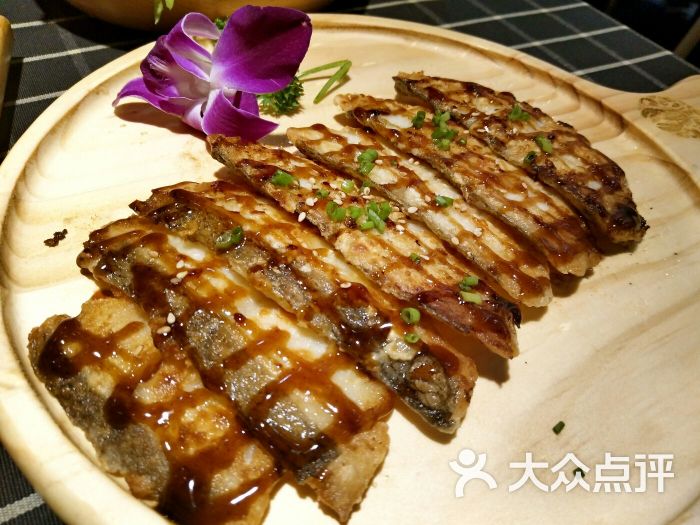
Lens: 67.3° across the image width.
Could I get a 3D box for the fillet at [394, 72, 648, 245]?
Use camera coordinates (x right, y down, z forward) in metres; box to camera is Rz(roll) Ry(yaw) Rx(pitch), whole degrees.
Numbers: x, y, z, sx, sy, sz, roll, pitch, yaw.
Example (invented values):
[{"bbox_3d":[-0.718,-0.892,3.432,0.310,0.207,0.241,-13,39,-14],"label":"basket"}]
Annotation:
[{"bbox_3d":[0.068,-0.050,0.211,0.115,0.017,0.041,39,54,22],"label":"fillet"}]

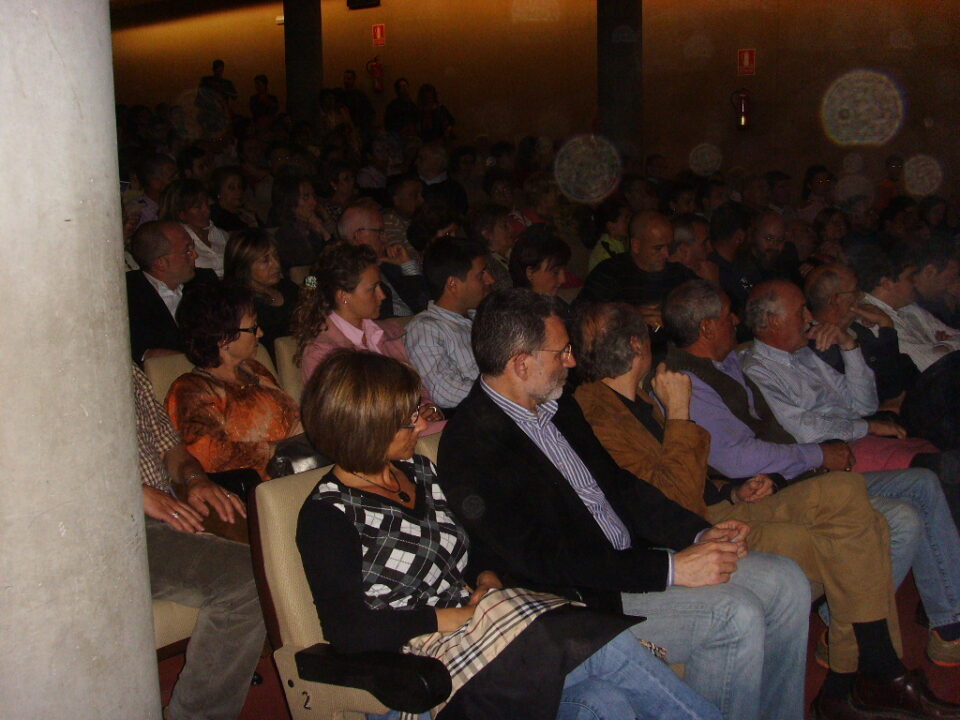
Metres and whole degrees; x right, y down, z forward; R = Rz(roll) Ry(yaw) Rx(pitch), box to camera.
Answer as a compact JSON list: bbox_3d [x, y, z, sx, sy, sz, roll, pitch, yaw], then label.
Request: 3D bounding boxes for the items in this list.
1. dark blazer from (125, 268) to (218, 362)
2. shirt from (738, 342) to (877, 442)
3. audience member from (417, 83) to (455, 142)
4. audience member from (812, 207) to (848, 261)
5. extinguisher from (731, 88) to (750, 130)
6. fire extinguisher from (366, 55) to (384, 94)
[{"bbox_3d":[-1.077,-0.073,3.680,0.390,0.560,0.490,5,10,33],"label":"dark blazer"},{"bbox_3d":[1.069,0.125,3.520,0.410,0.450,0.470,5,10,33],"label":"shirt"},{"bbox_3d":[-0.575,-2.679,13.820,0.480,1.640,0.320,-7,10,-37],"label":"audience member"},{"bbox_3d":[2.947,-0.580,8.597,0.720,1.250,0.480,5,10,33],"label":"audience member"},{"bbox_3d":[3.022,-2.895,12.500,0.210,0.490,0.180,4,10,30],"label":"extinguisher"},{"bbox_3d":[-1.423,-3.900,14.800,0.210,0.510,0.180,4,10,30],"label":"fire extinguisher"}]

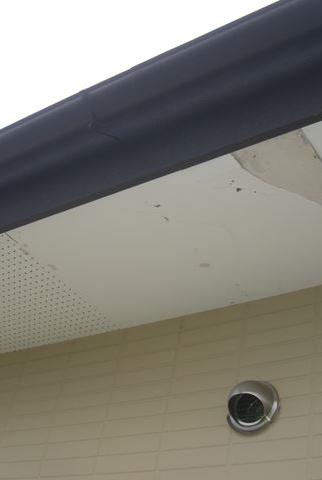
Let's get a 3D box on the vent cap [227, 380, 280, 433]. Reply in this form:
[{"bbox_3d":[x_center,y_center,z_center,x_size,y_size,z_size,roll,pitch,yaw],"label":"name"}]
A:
[{"bbox_3d":[0.227,0.423,1.838,0.153,0.153,0.085,-16,-44,33],"label":"vent cap"}]

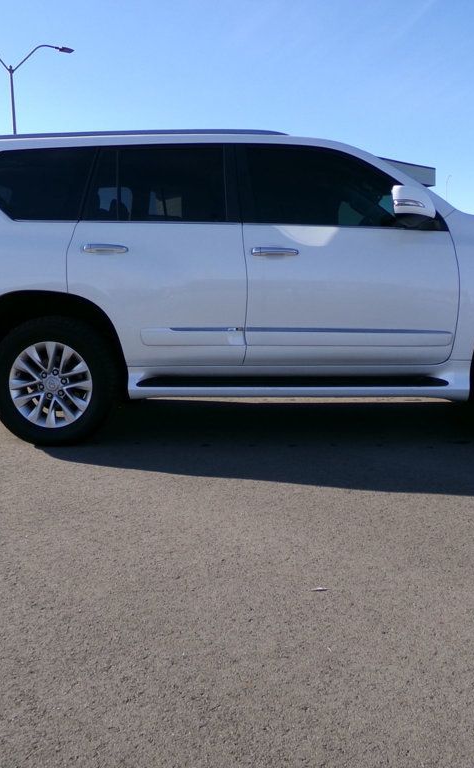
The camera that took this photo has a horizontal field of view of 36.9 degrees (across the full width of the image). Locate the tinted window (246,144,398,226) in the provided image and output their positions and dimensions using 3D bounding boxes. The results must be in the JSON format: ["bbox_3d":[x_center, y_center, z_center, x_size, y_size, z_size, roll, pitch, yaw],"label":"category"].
[{"bbox_3d":[0.513,-1.082,3.881,0.979,0.486,0.070,0,-10,5],"label":"tinted window"}]

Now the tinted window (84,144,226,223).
[{"bbox_3d":[-0.458,-1.119,3.981,0.820,0.450,0.060,0,-11,5],"label":"tinted window"}]

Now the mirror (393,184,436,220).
[{"bbox_3d":[0.904,-0.939,3.653,0.200,0.180,0.250,0,7,5],"label":"mirror"}]

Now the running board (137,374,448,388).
[{"bbox_3d":[0.296,-0.012,3.960,1.720,0.070,0.160,0,7,5],"label":"running board"}]

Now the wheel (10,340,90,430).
[{"bbox_3d":[-1.052,-0.007,4.148,0.490,0.490,0.200,0,7,5],"label":"wheel"}]

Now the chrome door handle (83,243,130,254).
[{"bbox_3d":[-0.714,-0.739,3.887,0.251,0.054,0.055,0,8,5],"label":"chrome door handle"}]

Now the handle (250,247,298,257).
[{"bbox_3d":[0.208,-0.715,3.840,0.260,0.050,0.050,0,7,5],"label":"handle"}]

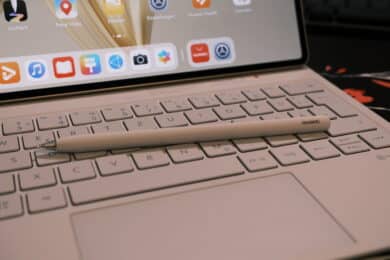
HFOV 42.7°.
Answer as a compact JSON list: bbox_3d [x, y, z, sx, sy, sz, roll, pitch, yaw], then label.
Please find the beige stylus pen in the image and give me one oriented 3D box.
[{"bbox_3d":[-0.001,0.003,0.274,0.162,0.009,0.009,-4,30,-10],"label":"beige stylus pen"}]

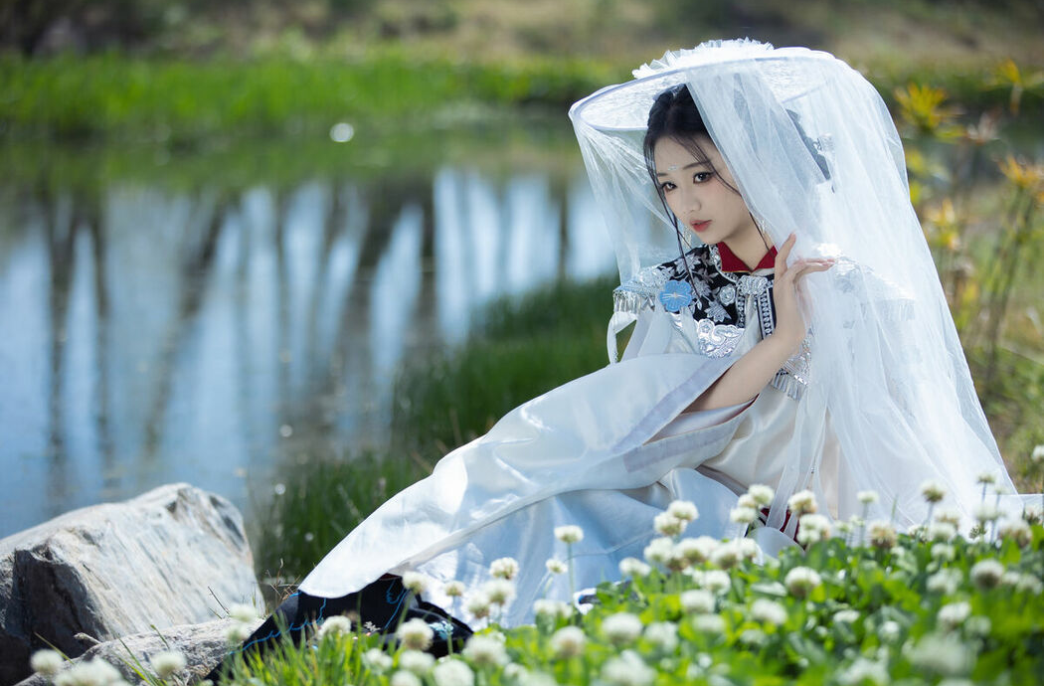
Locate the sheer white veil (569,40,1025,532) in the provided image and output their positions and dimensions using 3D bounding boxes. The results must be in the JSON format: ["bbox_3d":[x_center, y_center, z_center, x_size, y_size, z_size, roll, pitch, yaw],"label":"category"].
[{"bbox_3d":[0.427,-0.078,4.750,0.530,0.760,0.490,6,9,38],"label":"sheer white veil"}]

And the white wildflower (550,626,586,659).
[{"bbox_3d":[0.058,0.383,3.900,0.044,0.039,0.043,0,7,0],"label":"white wildflower"}]

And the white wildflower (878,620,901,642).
[{"bbox_3d":[0.465,0.364,3.850,0.029,0.027,0.029,0,6,0],"label":"white wildflower"}]

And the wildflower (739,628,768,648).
[{"bbox_3d":[0.292,0.373,3.850,0.037,0.024,0.030,0,6,0],"label":"wildflower"}]

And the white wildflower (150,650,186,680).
[{"bbox_3d":[-0.392,0.356,3.373,0.038,0.031,0.038,0,7,0],"label":"white wildflower"}]

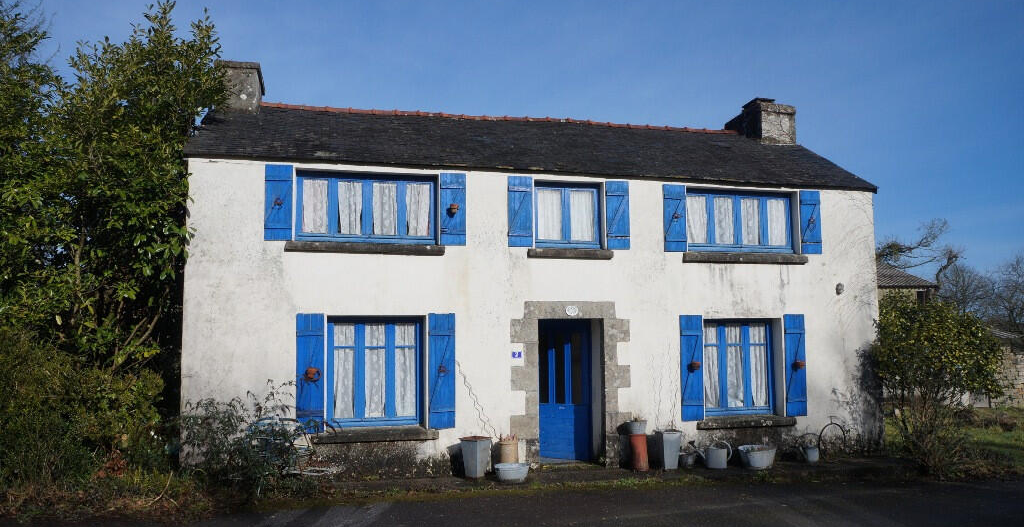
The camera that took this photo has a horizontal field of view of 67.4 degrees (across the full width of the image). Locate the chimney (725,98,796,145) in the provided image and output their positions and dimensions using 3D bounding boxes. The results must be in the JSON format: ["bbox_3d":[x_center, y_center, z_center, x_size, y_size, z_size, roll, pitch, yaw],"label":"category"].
[{"bbox_3d":[4.851,-2.605,15.031,0.800,0.910,1.240,1,-5,-16],"label":"chimney"}]

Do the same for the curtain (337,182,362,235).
[{"bbox_3d":[-2.226,-0.758,10.574,0.330,0.749,0.050,1,-4,-14],"label":"curtain"}]

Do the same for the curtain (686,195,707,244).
[{"bbox_3d":[2.842,-0.666,11.820,0.359,0.752,0.050,1,-4,-14],"label":"curtain"}]

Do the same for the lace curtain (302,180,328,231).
[{"bbox_3d":[-2.671,-0.777,10.465,0.340,0.741,0.050,1,-4,-14],"label":"lace curtain"}]

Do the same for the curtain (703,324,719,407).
[{"bbox_3d":[3.112,1.601,12.057,0.301,1.313,0.050,1,-5,-16],"label":"curtain"}]

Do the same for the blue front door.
[{"bbox_3d":[0.740,1.869,11.440,0.926,2.065,0.078,1,-5,-15],"label":"blue front door"}]

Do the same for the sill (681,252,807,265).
[{"bbox_3d":[3.510,-0.064,11.692,2.074,0.171,0.250,1,-4,-14],"label":"sill"}]

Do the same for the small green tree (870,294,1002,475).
[{"bbox_3d":[6.426,1.812,11.600,1.800,2.650,1.800,1,-5,-16],"label":"small green tree"}]

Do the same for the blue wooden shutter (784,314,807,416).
[{"bbox_3d":[4.276,1.541,11.617,0.357,1.527,0.050,1,-4,-15],"label":"blue wooden shutter"}]

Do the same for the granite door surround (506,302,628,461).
[{"bbox_3d":[0.817,1.742,11.257,1.800,2.360,0.360,1,-5,-16],"label":"granite door surround"}]

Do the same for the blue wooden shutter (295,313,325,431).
[{"bbox_3d":[-2.614,1.422,9.986,0.347,1.532,0.040,1,-4,-14],"label":"blue wooden shutter"}]

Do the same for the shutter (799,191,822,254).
[{"bbox_3d":[4.847,-0.650,12.372,0.380,1.000,0.040,1,-5,-16],"label":"shutter"}]

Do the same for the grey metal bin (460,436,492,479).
[{"bbox_3d":[-0.481,2.578,10.196,0.317,0.507,0.317,-4,-6,36],"label":"grey metal bin"}]

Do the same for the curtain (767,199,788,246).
[{"bbox_3d":[4.335,-0.669,12.542,0.404,0.797,0.050,1,-5,-16],"label":"curtain"}]

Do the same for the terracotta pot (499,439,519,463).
[{"bbox_3d":[-0.047,2.643,10.567,0.260,0.463,0.260,0,-5,0],"label":"terracotta pot"}]

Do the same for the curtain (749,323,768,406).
[{"bbox_3d":[3.885,1.619,12.105,0.337,1.281,0.040,1,-5,-15],"label":"curtain"}]

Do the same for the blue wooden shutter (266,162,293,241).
[{"bbox_3d":[-2.974,-0.771,9.807,0.337,0.976,0.050,1,-4,-15],"label":"blue wooden shutter"}]

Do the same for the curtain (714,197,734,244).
[{"bbox_3d":[3.261,-0.652,11.808,0.352,0.736,0.040,1,-4,-15],"label":"curtain"}]

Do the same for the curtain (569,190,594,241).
[{"bbox_3d":[1.059,-0.717,11.572,0.375,0.776,0.040,1,-5,-15],"label":"curtain"}]

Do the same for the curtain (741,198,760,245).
[{"bbox_3d":[3.853,-0.678,12.408,0.363,0.758,0.050,1,-5,-16],"label":"curtain"}]

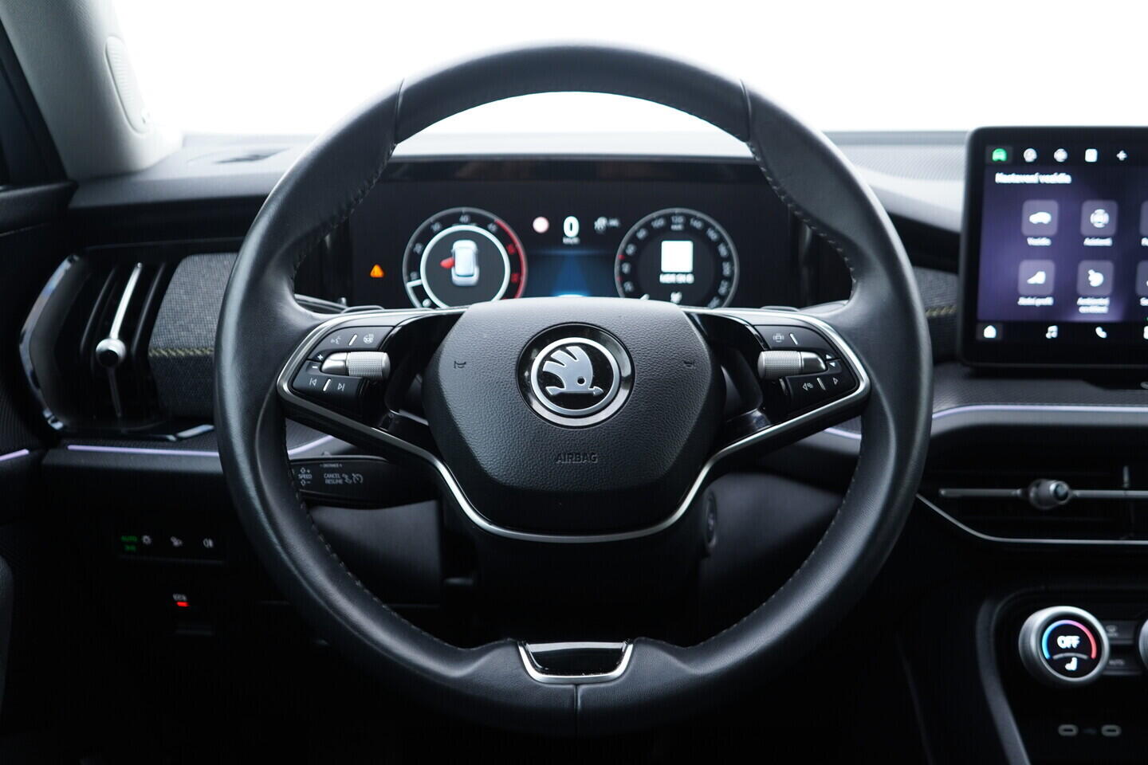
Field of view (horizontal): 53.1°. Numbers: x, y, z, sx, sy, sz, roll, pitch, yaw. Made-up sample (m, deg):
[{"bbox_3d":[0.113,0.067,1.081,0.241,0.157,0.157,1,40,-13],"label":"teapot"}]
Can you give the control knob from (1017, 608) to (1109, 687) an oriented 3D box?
[{"bbox_3d":[0.290,0.156,0.681,0.045,0.045,0.022,0,-10,0],"label":"control knob"}]

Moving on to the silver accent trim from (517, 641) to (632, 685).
[{"bbox_3d":[0.001,0.133,0.545,0.054,0.021,0.012,0,-17,0],"label":"silver accent trim"}]

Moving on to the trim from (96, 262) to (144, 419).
[{"bbox_3d":[-0.284,-0.028,0.718,0.018,0.099,0.040,1,-8,-6],"label":"trim"}]

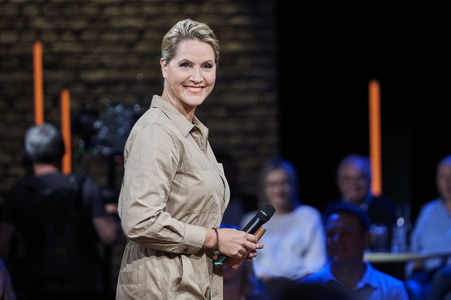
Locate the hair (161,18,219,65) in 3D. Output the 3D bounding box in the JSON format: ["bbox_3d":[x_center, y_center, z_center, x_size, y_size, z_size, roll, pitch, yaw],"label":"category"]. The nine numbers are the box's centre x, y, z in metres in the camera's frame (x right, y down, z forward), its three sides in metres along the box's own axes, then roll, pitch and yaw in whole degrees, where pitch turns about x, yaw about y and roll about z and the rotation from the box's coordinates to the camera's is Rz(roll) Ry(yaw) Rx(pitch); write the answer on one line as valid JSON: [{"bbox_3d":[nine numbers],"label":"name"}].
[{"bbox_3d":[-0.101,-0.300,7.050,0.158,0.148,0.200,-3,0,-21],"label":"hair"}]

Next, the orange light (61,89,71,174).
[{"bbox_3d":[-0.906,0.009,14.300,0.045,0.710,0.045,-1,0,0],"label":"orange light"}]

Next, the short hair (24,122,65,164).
[{"bbox_3d":[-0.788,-0.026,10.900,0.172,0.182,0.200,-1,0,9],"label":"short hair"}]

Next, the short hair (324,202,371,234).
[{"bbox_3d":[0.475,0.269,9.750,0.168,0.138,0.200,-1,0,30],"label":"short hair"}]

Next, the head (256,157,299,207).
[{"bbox_3d":[0.241,0.146,11.600,0.185,0.230,0.220,-1,0,12],"label":"head"}]

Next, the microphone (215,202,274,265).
[{"bbox_3d":[0.056,0.239,6.950,0.240,0.044,0.044,-48,1,-25],"label":"microphone"}]

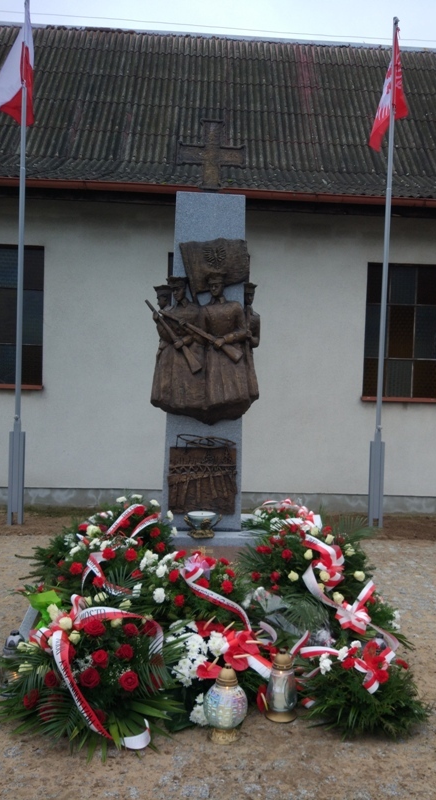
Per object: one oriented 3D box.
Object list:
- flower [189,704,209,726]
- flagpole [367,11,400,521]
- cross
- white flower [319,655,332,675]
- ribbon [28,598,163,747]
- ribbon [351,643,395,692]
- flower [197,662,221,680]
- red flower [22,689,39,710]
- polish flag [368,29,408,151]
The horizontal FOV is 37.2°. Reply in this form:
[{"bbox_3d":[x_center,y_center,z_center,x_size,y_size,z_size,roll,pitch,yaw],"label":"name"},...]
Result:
[{"bbox_3d":[-0.085,1.448,2.970,0.100,0.100,0.080,2,2,-1],"label":"flower"},{"bbox_3d":[1.909,-1.415,7.360,0.170,5.770,0.120,2,2,-3],"label":"flagpole"},{"bbox_3d":[-0.055,-2.061,5.442,0.572,0.597,0.090,2,2,-6],"label":"cross"},{"bbox_3d":[0.505,1.243,3.040,0.066,0.088,0.065,2,2,-3],"label":"white flower"},{"bbox_3d":[-0.568,1.259,3.000,0.580,0.540,0.420,1,3,-10],"label":"ribbon"},{"bbox_3d":[0.738,1.266,3.050,0.200,0.230,0.150,2,2,-3],"label":"ribbon"},{"bbox_3d":[-0.045,1.287,3.080,0.115,0.090,0.090,2,2,0],"label":"flower"},{"bbox_3d":[-0.800,1.277,2.760,0.067,0.085,0.065,2,2,-3],"label":"red flower"},{"bbox_3d":[1.802,-3.292,6.838,0.410,1.270,0.250,2,2,-6],"label":"polish flag"}]

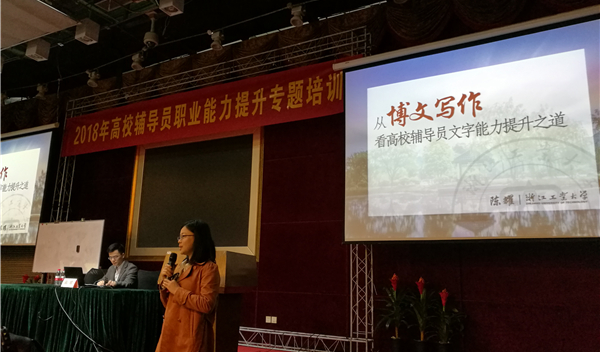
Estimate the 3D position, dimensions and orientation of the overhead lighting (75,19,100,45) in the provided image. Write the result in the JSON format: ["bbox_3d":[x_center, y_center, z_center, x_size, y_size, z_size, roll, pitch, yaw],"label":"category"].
[{"bbox_3d":[-3.256,-2.200,7.180,0.258,0.258,0.258,-5,-13,29],"label":"overhead lighting"}]

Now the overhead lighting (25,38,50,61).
[{"bbox_3d":[-4.443,-2.134,7.946,0.225,0.280,0.225,-5,-14,29],"label":"overhead lighting"}]

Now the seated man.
[{"bbox_3d":[-2.282,1.475,5.781,0.530,1.249,0.680,-4,-12,23],"label":"seated man"}]

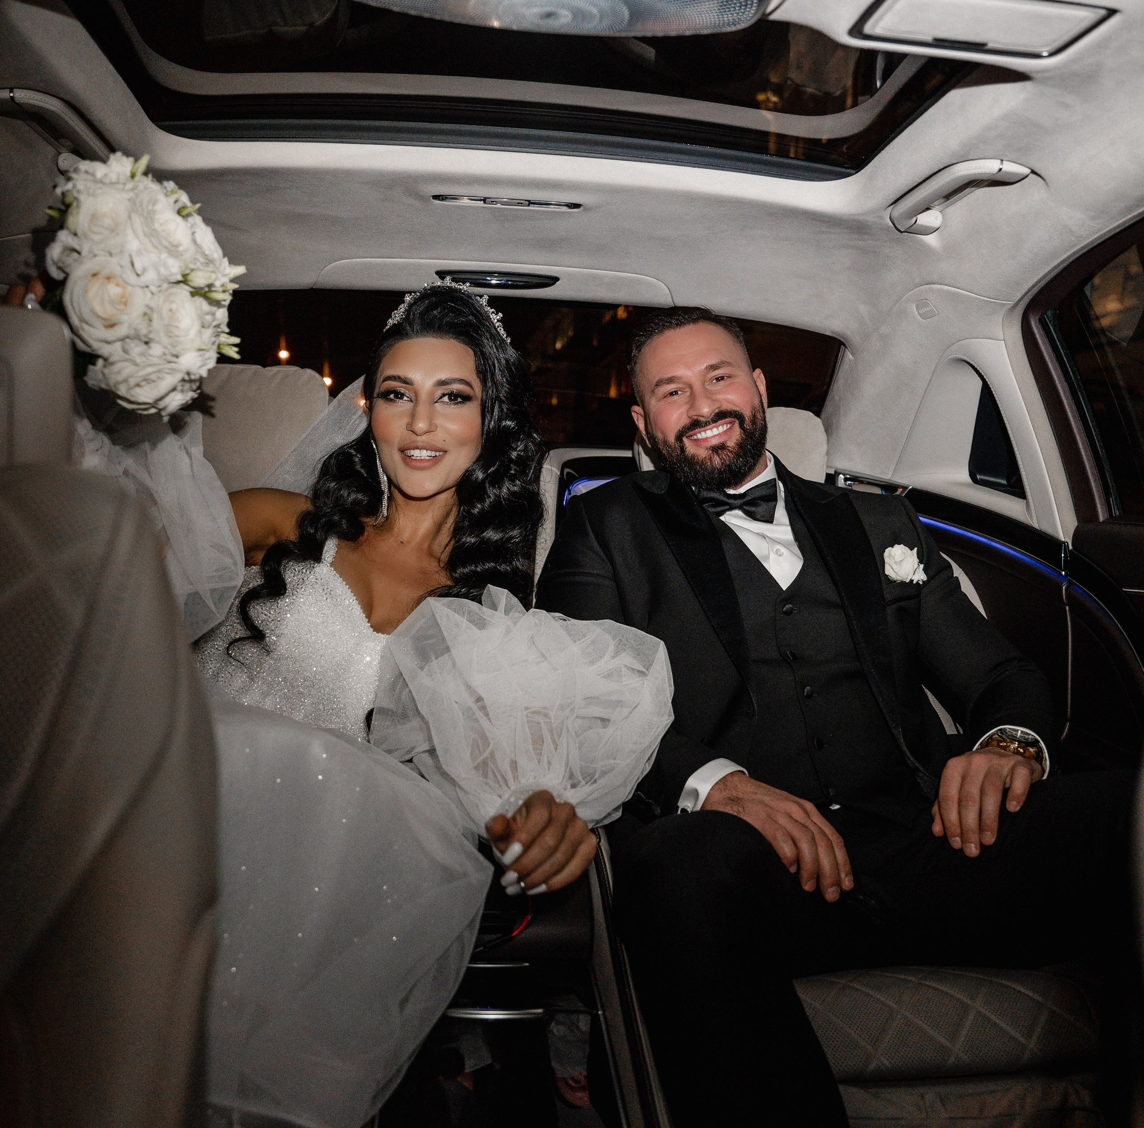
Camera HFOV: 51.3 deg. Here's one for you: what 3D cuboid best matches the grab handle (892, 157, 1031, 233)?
[{"bbox_3d":[0.465,-0.440,1.430,0.065,0.065,0.220,2,0,-22],"label":"grab handle"}]

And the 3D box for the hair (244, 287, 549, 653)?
[{"bbox_3d":[-0.215,-0.125,1.450,0.370,0.430,0.290,2,0,-5],"label":"hair"}]

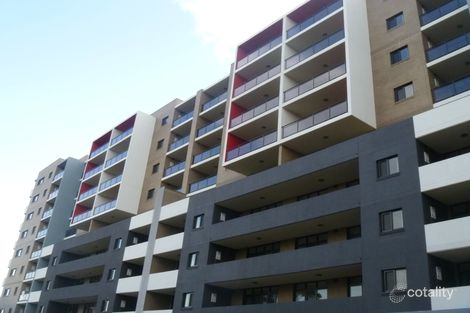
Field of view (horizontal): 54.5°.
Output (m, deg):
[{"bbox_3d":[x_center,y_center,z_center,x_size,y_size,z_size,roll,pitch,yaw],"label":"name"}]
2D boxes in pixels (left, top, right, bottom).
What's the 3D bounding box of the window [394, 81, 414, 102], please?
[{"bbox_3d":[10.705,-4.006,28.849,0.150,1.060,1.280,25,-32,-35],"label":"window"}]

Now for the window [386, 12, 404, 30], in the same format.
[{"bbox_3d":[10.728,-9.005,30.446,0.120,0.954,1.248,27,-33,-35],"label":"window"}]

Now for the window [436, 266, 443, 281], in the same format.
[{"bbox_3d":[9.509,5.472,21.384,0.530,0.620,0.120,25,-32,-35],"label":"window"}]

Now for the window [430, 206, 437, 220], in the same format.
[{"bbox_3d":[9.841,2.797,22.772,0.530,0.620,0.120,25,-32,-35],"label":"window"}]

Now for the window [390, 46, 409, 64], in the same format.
[{"bbox_3d":[10.914,-6.651,30.184,0.150,1.000,1.270,25,-32,-35],"label":"window"}]

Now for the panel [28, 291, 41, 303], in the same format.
[{"bbox_3d":[-24.330,17.206,55.803,0.200,1.170,3.550,25,-32,-35],"label":"panel"}]

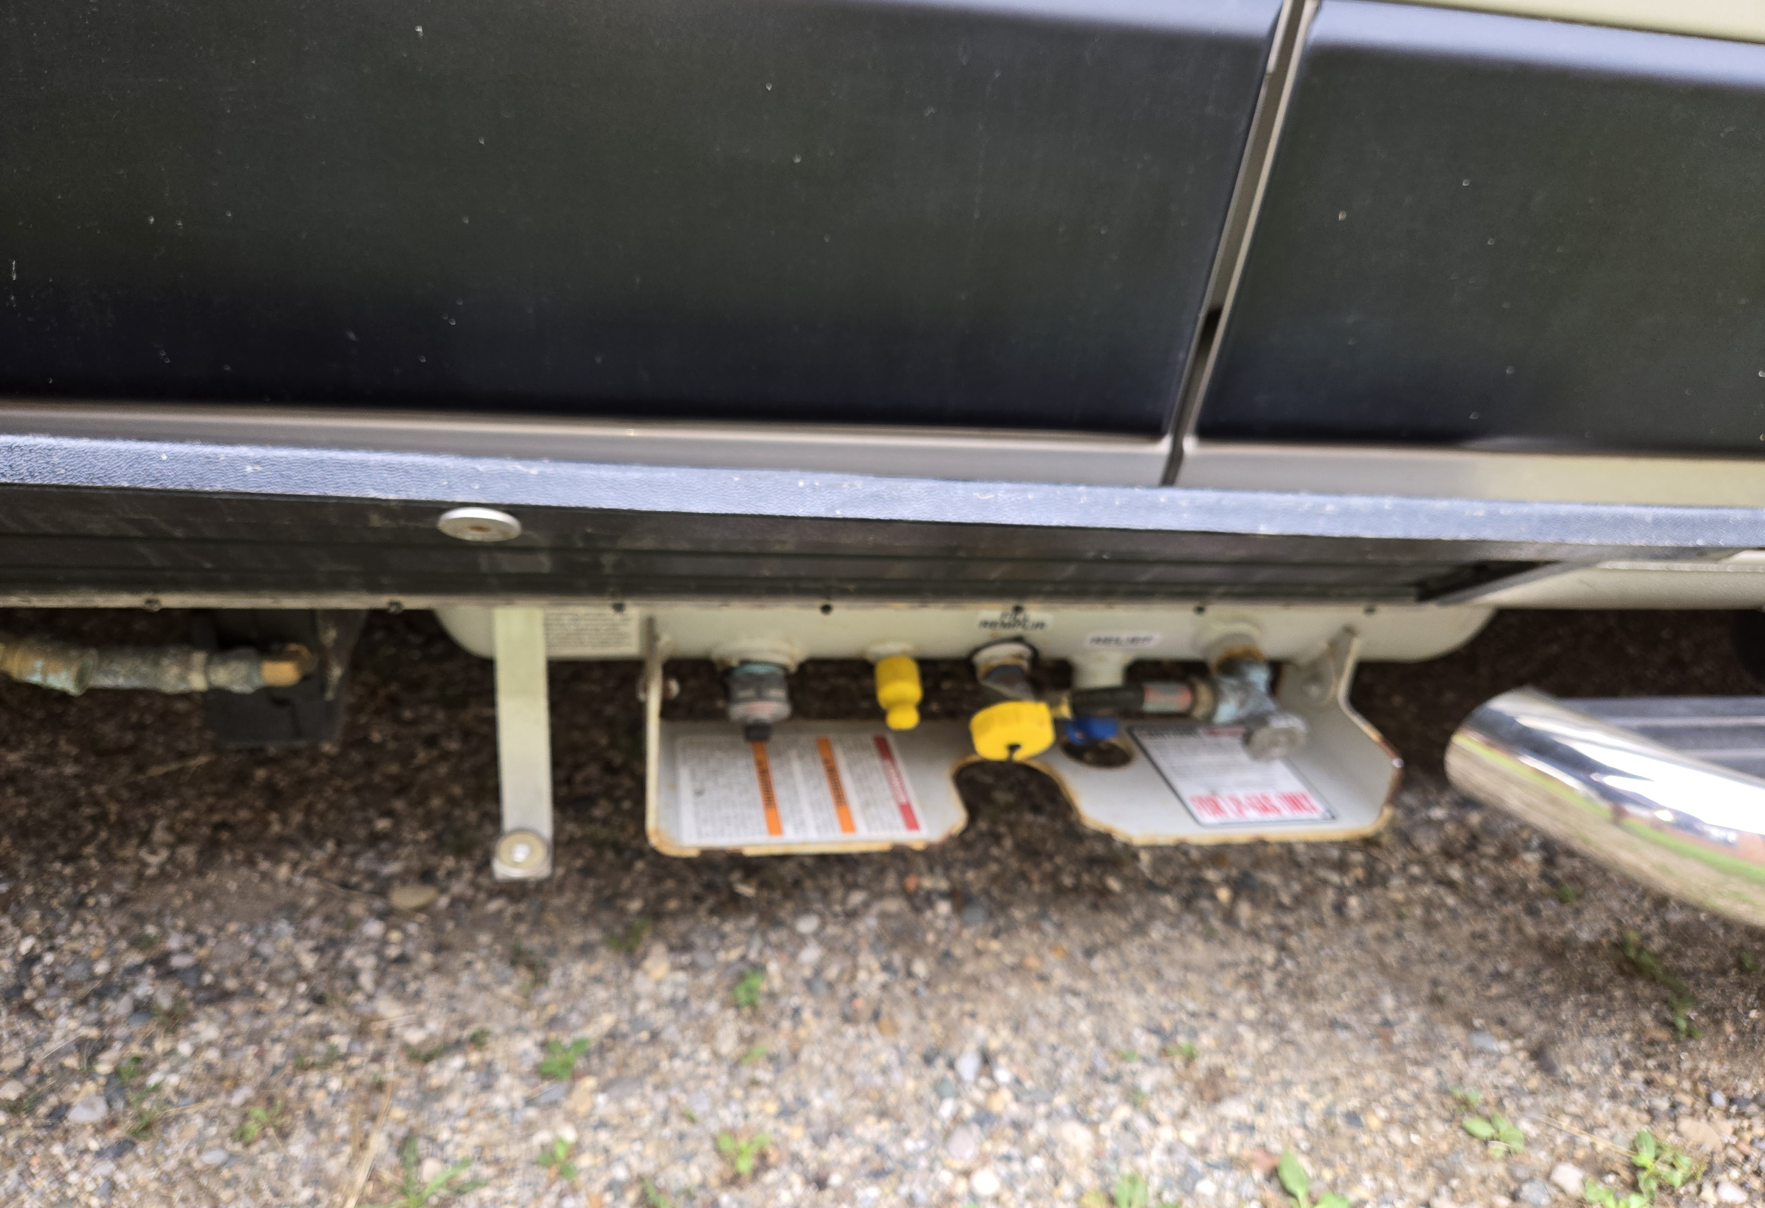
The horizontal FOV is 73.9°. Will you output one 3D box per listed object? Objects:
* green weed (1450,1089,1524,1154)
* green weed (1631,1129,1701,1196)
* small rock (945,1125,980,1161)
[{"bbox_3d":[0.486,0.416,0.943,0.054,0.020,0.050,6,31,0],"label":"green weed"},{"bbox_3d":[0.615,0.439,0.922,0.049,0.025,0.050,6,31,0],"label":"green weed"},{"bbox_3d":[0.060,0.409,0.889,0.025,0.016,0.024,6,31,0],"label":"small rock"}]

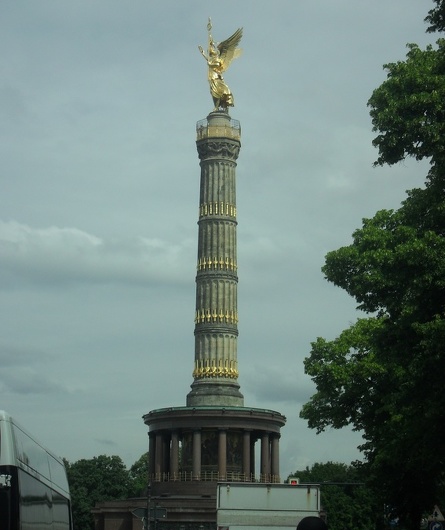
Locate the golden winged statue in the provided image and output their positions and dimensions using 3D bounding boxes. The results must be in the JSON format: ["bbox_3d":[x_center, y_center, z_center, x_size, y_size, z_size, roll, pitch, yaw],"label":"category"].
[{"bbox_3d":[-0.241,-24.184,165.674,5.400,12.000,6.500,2,-13,-7],"label":"golden winged statue"}]

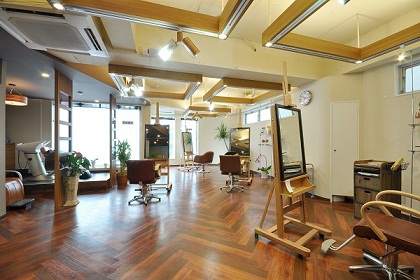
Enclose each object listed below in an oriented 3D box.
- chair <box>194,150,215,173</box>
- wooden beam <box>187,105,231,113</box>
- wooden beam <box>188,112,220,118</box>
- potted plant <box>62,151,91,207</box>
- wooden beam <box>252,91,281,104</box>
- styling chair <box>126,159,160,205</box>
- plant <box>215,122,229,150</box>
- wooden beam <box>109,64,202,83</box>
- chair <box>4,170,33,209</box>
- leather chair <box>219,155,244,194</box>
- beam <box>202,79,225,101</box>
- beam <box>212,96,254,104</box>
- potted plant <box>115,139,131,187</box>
[{"bbox_3d":[-0.220,0.805,6.400,0.660,0.750,0.630,0,0,22],"label":"chair"},{"bbox_3d":[0.030,-1.101,6.380,1.540,0.137,0.090,0,0,-17],"label":"wooden beam"},{"bbox_3d":[-0.395,-1.135,8.066,1.645,0.154,0.115,0,0,-17],"label":"wooden beam"},{"bbox_3d":[-2.573,0.717,3.363,0.460,0.980,0.460,0,0,-27],"label":"potted plant"},{"bbox_3d":[1.573,-1.180,4.759,0.115,0.154,1.574,0,0,-17],"label":"wooden beam"},{"bbox_3d":[-1.260,0.775,3.420,0.590,0.810,0.740,0,0,-3],"label":"styling chair"},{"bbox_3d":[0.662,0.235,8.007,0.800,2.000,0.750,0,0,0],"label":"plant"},{"bbox_3d":[-0.860,-1.101,2.983,1.500,0.137,0.090,0,0,-18],"label":"wooden beam"},{"bbox_3d":[-3.530,0.750,2.840,0.900,0.860,0.620,0,0,-20],"label":"chair"},{"bbox_3d":[0.555,0.785,4.363,0.580,0.850,0.660,0,0,23],"label":"leather chair"},{"bbox_3d":[0.108,-1.181,4.307,0.115,0.154,1.574,0,0,-17],"label":"beam"},{"bbox_3d":[0.570,-1.101,4.900,1.430,0.137,0.090,0,0,-17],"label":"beam"},{"bbox_3d":[-2.383,0.597,4.784,0.400,1.240,0.400,0,0,-23],"label":"potted plant"}]

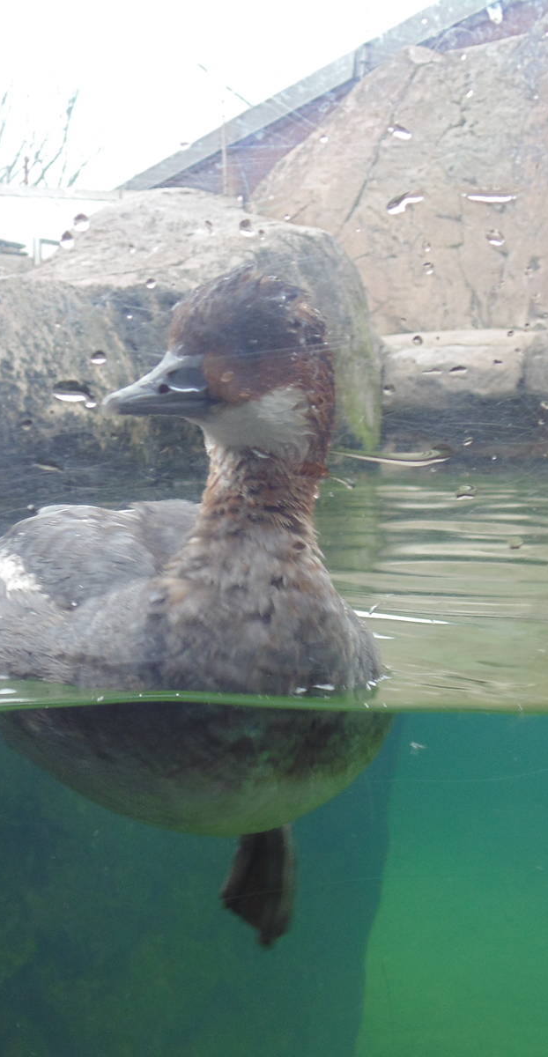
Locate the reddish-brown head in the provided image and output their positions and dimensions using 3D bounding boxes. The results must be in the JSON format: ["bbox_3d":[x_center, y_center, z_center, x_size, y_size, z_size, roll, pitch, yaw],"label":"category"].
[{"bbox_3d":[-0.020,-0.056,0.579,0.084,0.070,0.050,-1,5,-19],"label":"reddish-brown head"}]

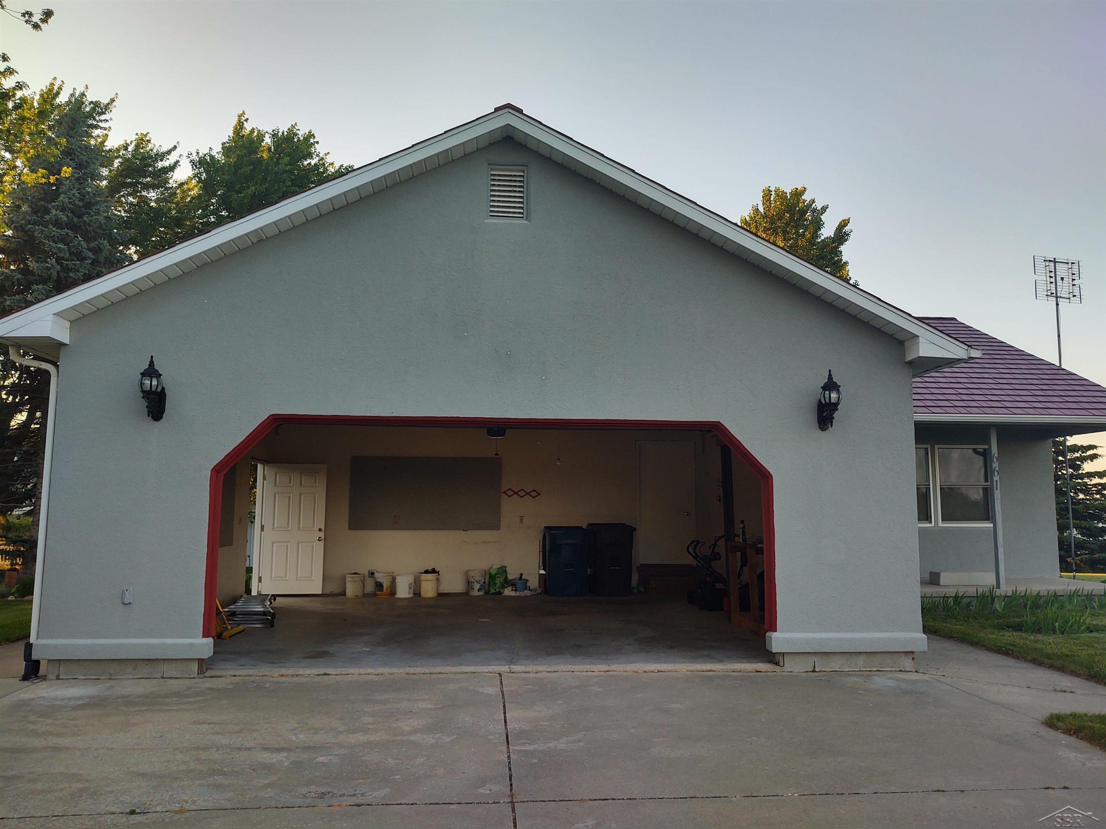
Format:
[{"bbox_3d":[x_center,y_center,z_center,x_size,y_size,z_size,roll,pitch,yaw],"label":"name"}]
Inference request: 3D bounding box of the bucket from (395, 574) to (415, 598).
[{"bbox_3d":[-2.310,2.656,13.482,0.300,0.370,0.300,1,-6,-5],"label":"bucket"}]

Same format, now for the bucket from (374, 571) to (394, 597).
[{"bbox_3d":[-2.688,2.686,13.691,0.305,0.375,0.305,1,-6,-5],"label":"bucket"}]

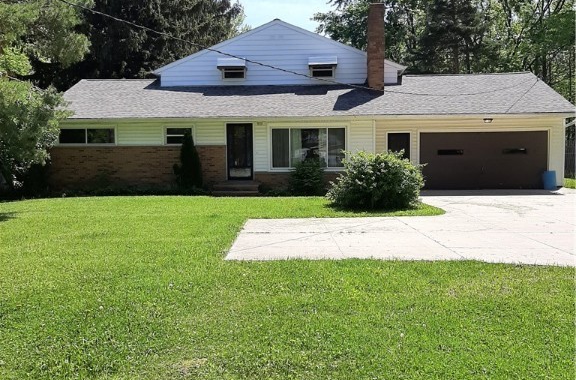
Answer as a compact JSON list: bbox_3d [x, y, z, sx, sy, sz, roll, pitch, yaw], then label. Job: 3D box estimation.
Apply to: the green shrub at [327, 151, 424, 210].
[{"bbox_3d":[2.351,-0.277,15.413,2.450,1.447,2.300,0,4,1],"label":"green shrub"}]

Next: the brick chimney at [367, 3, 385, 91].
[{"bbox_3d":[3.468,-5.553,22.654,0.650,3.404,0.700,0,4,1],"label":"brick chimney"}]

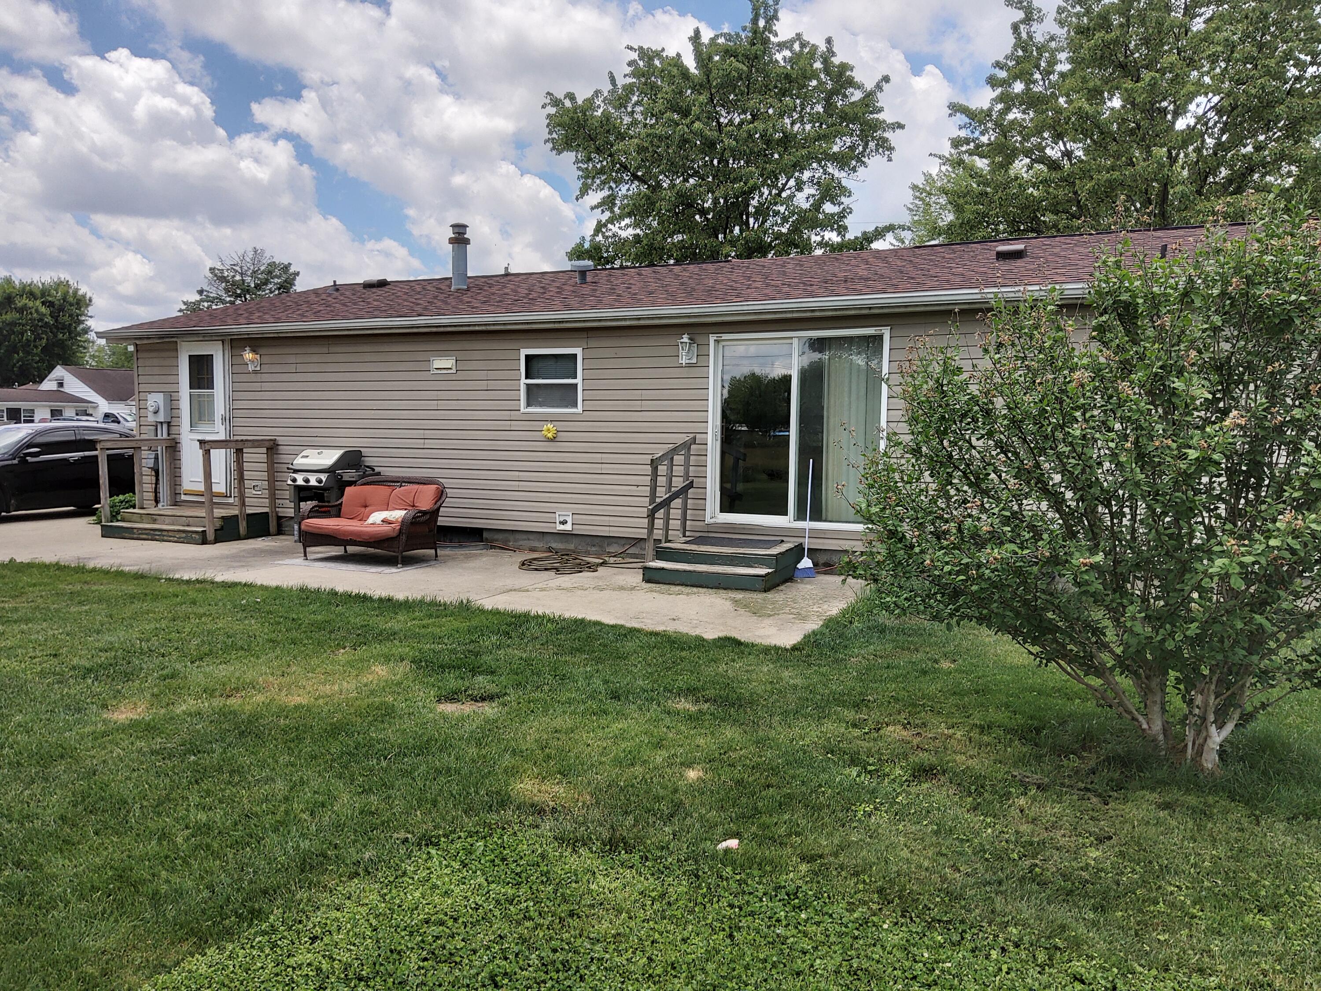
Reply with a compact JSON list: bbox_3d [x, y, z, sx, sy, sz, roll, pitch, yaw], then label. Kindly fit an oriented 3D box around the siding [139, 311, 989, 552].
[{"bbox_3d":[-2.067,-0.768,11.522,11.500,2.280,0.200,2,4,24],"label":"siding"}]

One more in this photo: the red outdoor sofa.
[{"bbox_3d":[-3.038,0.246,10.520,1.330,0.880,0.800,2,4,24],"label":"red outdoor sofa"}]

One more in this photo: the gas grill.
[{"bbox_3d":[-3.857,0.014,11.794,1.060,1.130,0.660,2,4,24],"label":"gas grill"}]

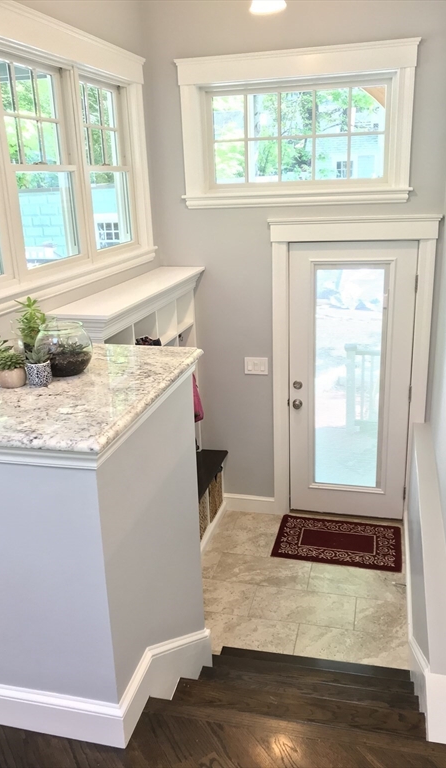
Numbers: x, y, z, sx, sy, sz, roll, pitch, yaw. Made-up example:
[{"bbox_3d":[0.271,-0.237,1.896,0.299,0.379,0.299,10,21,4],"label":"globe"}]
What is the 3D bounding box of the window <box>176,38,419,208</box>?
[{"bbox_3d":[0.446,-1.623,3.974,1.510,0.920,0.130,2,18,13],"label":"window"}]

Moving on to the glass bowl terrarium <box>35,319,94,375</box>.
[{"bbox_3d":[-0.495,-0.108,1.939,0.176,0.157,0.176,2,18,13],"label":"glass bowl terrarium"}]

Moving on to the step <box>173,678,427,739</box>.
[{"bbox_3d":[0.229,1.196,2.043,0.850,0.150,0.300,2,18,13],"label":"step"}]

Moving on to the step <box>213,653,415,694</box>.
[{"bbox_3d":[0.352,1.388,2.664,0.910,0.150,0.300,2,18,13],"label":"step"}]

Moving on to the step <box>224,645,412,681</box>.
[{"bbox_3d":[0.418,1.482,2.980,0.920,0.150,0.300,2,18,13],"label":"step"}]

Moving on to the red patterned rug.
[{"bbox_3d":[0.821,1.121,4.428,0.865,0.012,0.570,3,18,15],"label":"red patterned rug"}]

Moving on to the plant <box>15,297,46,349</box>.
[{"bbox_3d":[-0.641,-0.205,2.070,0.100,0.180,0.100,2,18,13],"label":"plant"}]

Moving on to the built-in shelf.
[{"bbox_3d":[-0.480,-0.365,3.656,0.360,0.420,1.750,2,18,13],"label":"built-in shelf"}]

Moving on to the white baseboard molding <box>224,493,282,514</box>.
[{"bbox_3d":[0.213,0.943,4.845,0.410,0.142,0.018,2,18,13],"label":"white baseboard molding"}]

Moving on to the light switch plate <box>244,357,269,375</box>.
[{"bbox_3d":[0.244,-0.126,4.495,0.166,0.122,0.009,2,18,13],"label":"light switch plate"}]

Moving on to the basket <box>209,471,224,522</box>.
[{"bbox_3d":[-0.207,0.817,4.636,0.320,0.310,0.360,2,18,13],"label":"basket"}]

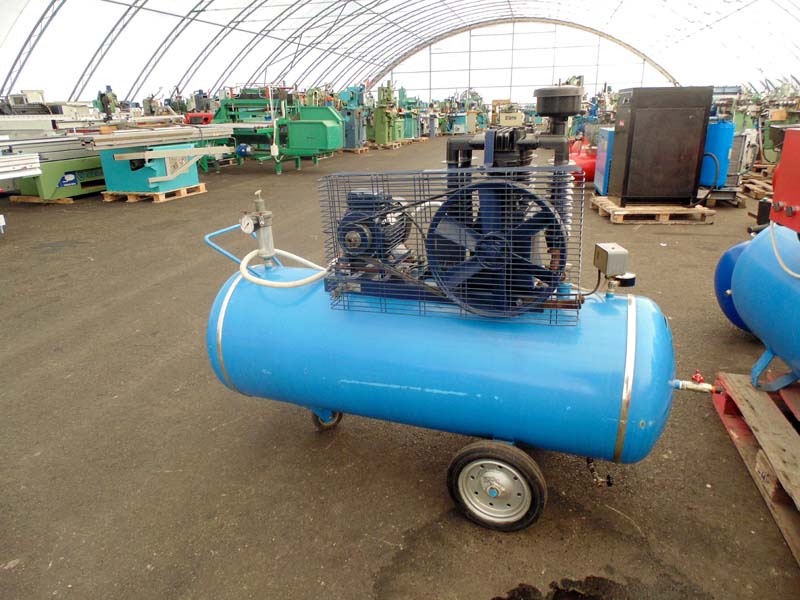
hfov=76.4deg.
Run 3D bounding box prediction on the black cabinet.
[{"bbox_3d":[3.197,-1.913,6.389,0.920,1.370,0.700,1,22,3],"label":"black cabinet"}]

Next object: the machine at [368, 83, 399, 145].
[{"bbox_3d":[-0.533,-6.114,16.505,0.750,1.870,0.750,7,23,19],"label":"machine"}]

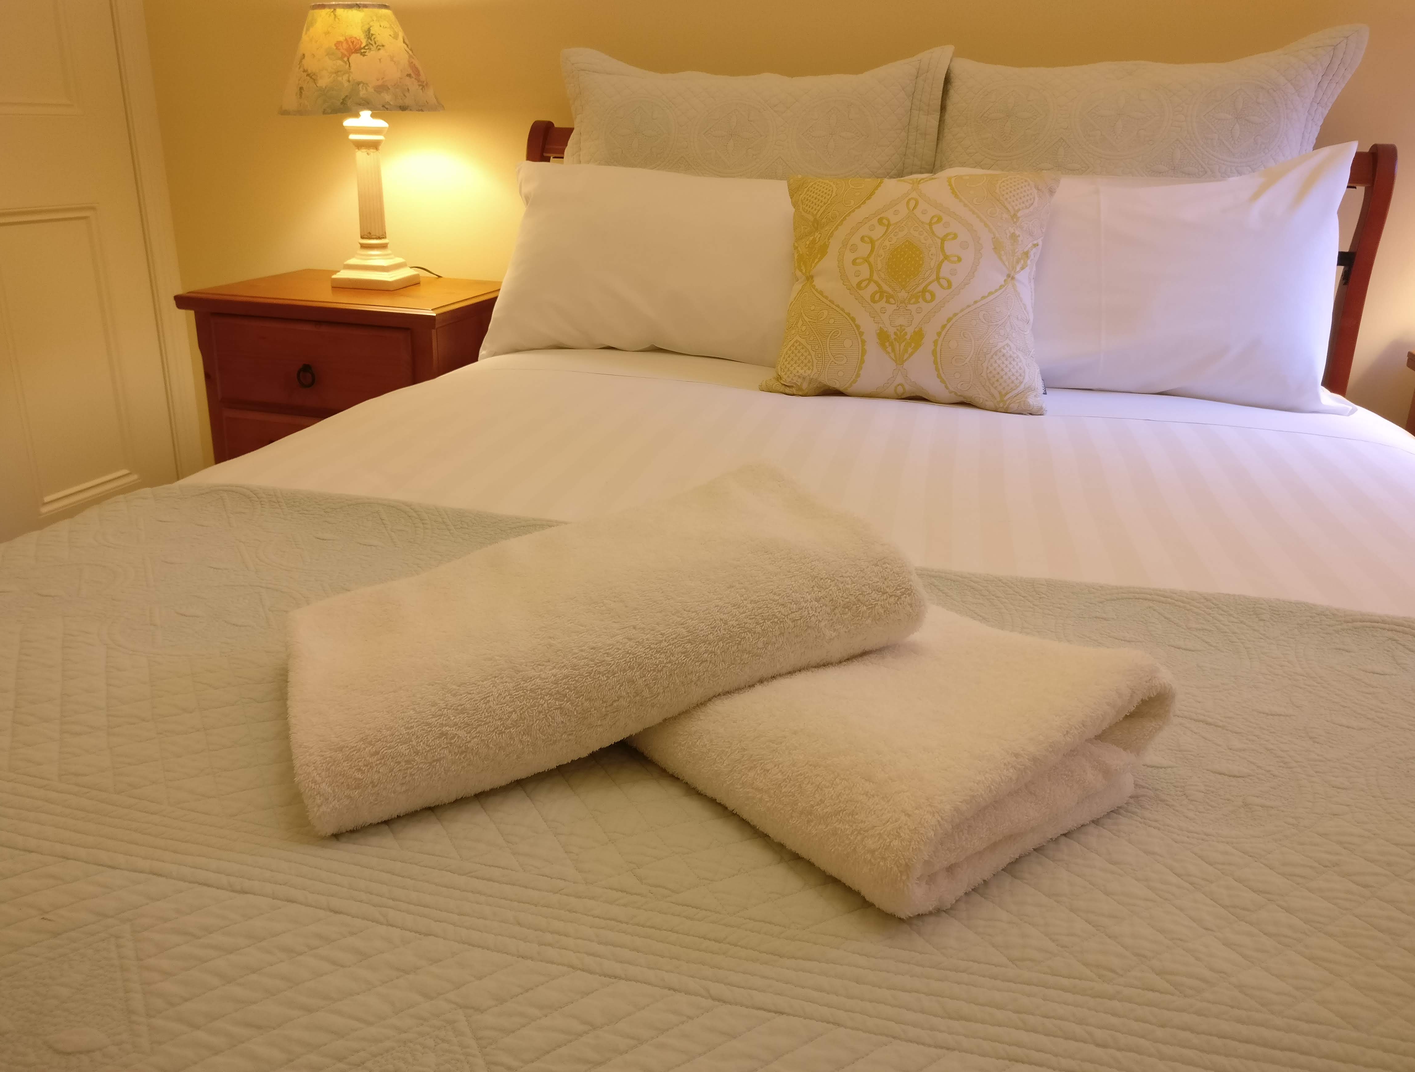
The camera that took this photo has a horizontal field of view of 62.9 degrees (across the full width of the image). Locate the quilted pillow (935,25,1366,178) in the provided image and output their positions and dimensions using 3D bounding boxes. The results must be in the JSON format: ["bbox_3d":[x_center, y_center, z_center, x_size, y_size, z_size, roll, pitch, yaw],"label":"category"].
[{"bbox_3d":[0.678,-0.557,1.985,0.720,0.530,0.150,7,7,15],"label":"quilted pillow"}]

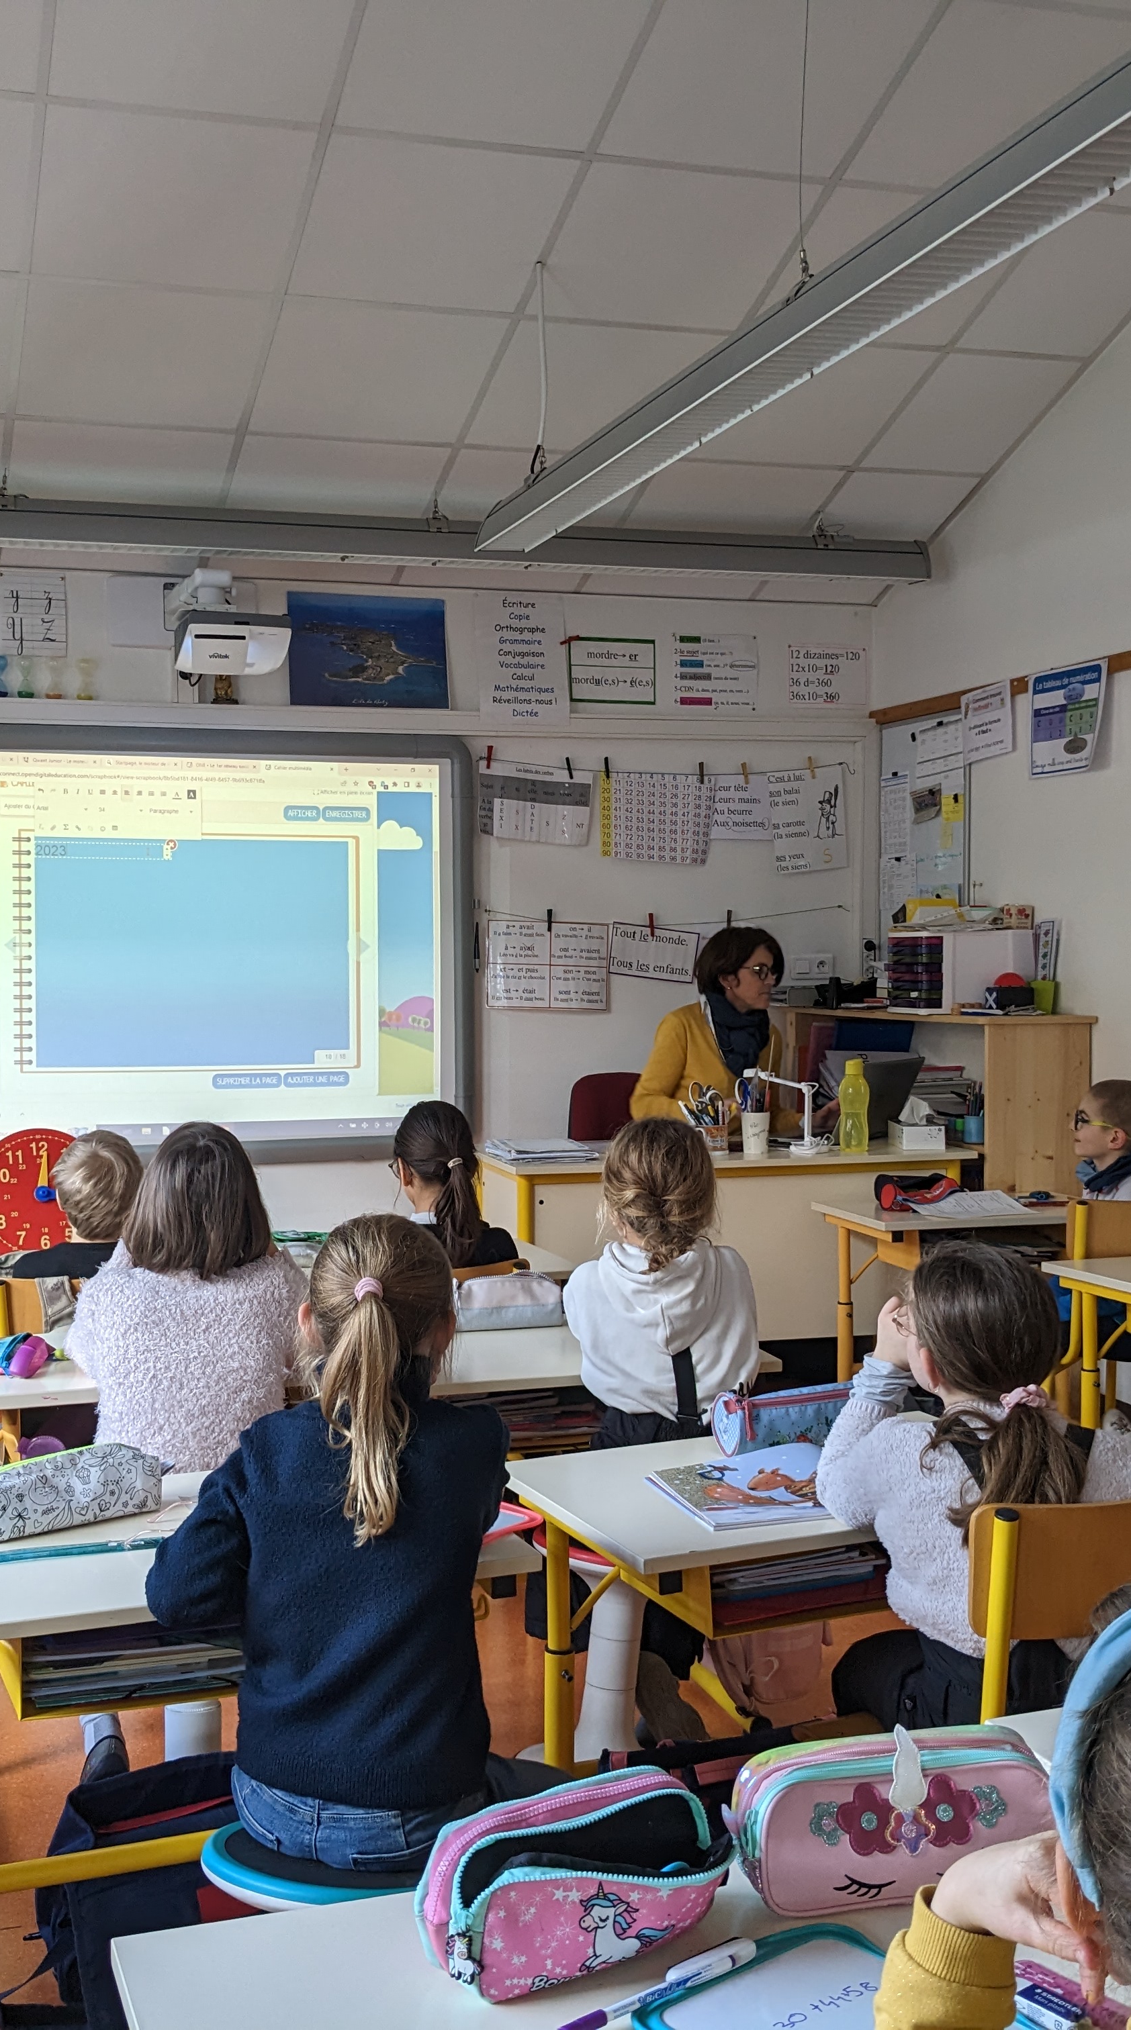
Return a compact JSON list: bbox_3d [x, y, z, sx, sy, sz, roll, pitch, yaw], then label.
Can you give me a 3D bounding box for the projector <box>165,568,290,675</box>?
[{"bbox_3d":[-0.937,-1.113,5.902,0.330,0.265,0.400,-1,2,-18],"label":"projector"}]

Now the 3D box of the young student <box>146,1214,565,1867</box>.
[{"bbox_3d":[-0.224,0.744,2.266,0.430,1.065,0.530,-1,2,-14],"label":"young student"}]

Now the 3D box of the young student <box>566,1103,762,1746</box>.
[{"bbox_3d":[0.155,0.702,3.483,0.350,1.060,0.500,-1,2,-15],"label":"young student"}]

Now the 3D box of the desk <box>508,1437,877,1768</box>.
[{"bbox_3d":[0.333,0.906,2.747,0.700,0.610,0.500,-1,2,-22],"label":"desk"}]

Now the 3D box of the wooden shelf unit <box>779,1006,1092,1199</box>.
[{"bbox_3d":[1.127,0.565,6.546,0.340,1.141,1.360,-1,2,-18],"label":"wooden shelf unit"}]

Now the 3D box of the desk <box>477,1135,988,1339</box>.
[{"bbox_3d":[0.425,0.738,5.909,1.300,0.725,0.630,-1,2,-14],"label":"desk"}]

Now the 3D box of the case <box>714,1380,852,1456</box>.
[{"bbox_3d":[0.321,0.573,3.021,0.215,0.082,0.082,-2,2,-30],"label":"case"}]

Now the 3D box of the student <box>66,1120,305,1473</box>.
[{"bbox_3d":[-0.604,0.719,3.361,0.420,1.120,0.580,-1,2,-15],"label":"student"}]

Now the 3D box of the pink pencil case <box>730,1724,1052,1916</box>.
[{"bbox_3d":[0.241,0.586,1.556,0.215,0.096,0.075,-1,2,-13],"label":"pink pencil case"}]

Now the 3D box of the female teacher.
[{"bbox_3d":[0.538,0.430,6.603,0.700,1.423,0.520,0,2,28],"label":"female teacher"}]

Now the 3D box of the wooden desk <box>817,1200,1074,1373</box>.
[{"bbox_3d":[1.050,0.802,5.406,0.700,0.620,0.500,-1,2,-15],"label":"wooden desk"}]

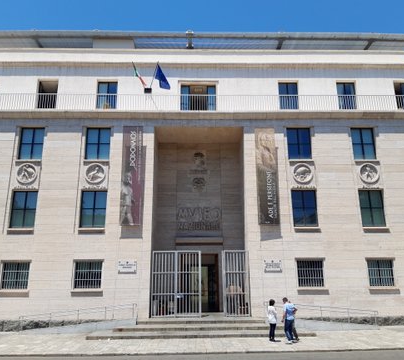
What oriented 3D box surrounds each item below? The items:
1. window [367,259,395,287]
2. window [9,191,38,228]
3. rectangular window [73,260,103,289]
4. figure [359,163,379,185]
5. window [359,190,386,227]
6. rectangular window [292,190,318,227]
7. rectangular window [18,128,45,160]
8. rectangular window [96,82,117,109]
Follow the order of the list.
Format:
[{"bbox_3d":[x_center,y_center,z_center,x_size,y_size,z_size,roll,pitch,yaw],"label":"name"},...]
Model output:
[{"bbox_3d":[9.655,5.043,19.447,1.420,1.370,0.200,0,-15,-1],"label":"window"},{"bbox_3d":[-9.663,1.613,19.607,1.369,2.043,0.200,0,-14,-1],"label":"window"},{"bbox_3d":[-5.936,4.985,18.841,1.455,1.415,0.200,0,-14,-1],"label":"rectangular window"},{"bbox_3d":[9.447,-0.373,20.282,1.148,1.206,0.180,0,-14,-1],"label":"figure"},{"bbox_3d":[9.155,1.531,19.360,1.310,1.983,0.220,0,-14,-1],"label":"window"},{"bbox_3d":[5.807,1.618,20.317,1.450,2.060,0.200,0,-15,-1],"label":"rectangular window"},{"bbox_3d":[-9.381,-1.970,19.896,1.310,1.871,0.220,0,-14,-1],"label":"rectangular window"},{"bbox_3d":[-6.104,-5.439,23.264,1.270,1.870,0.200,0,-15,-1],"label":"rectangular window"}]

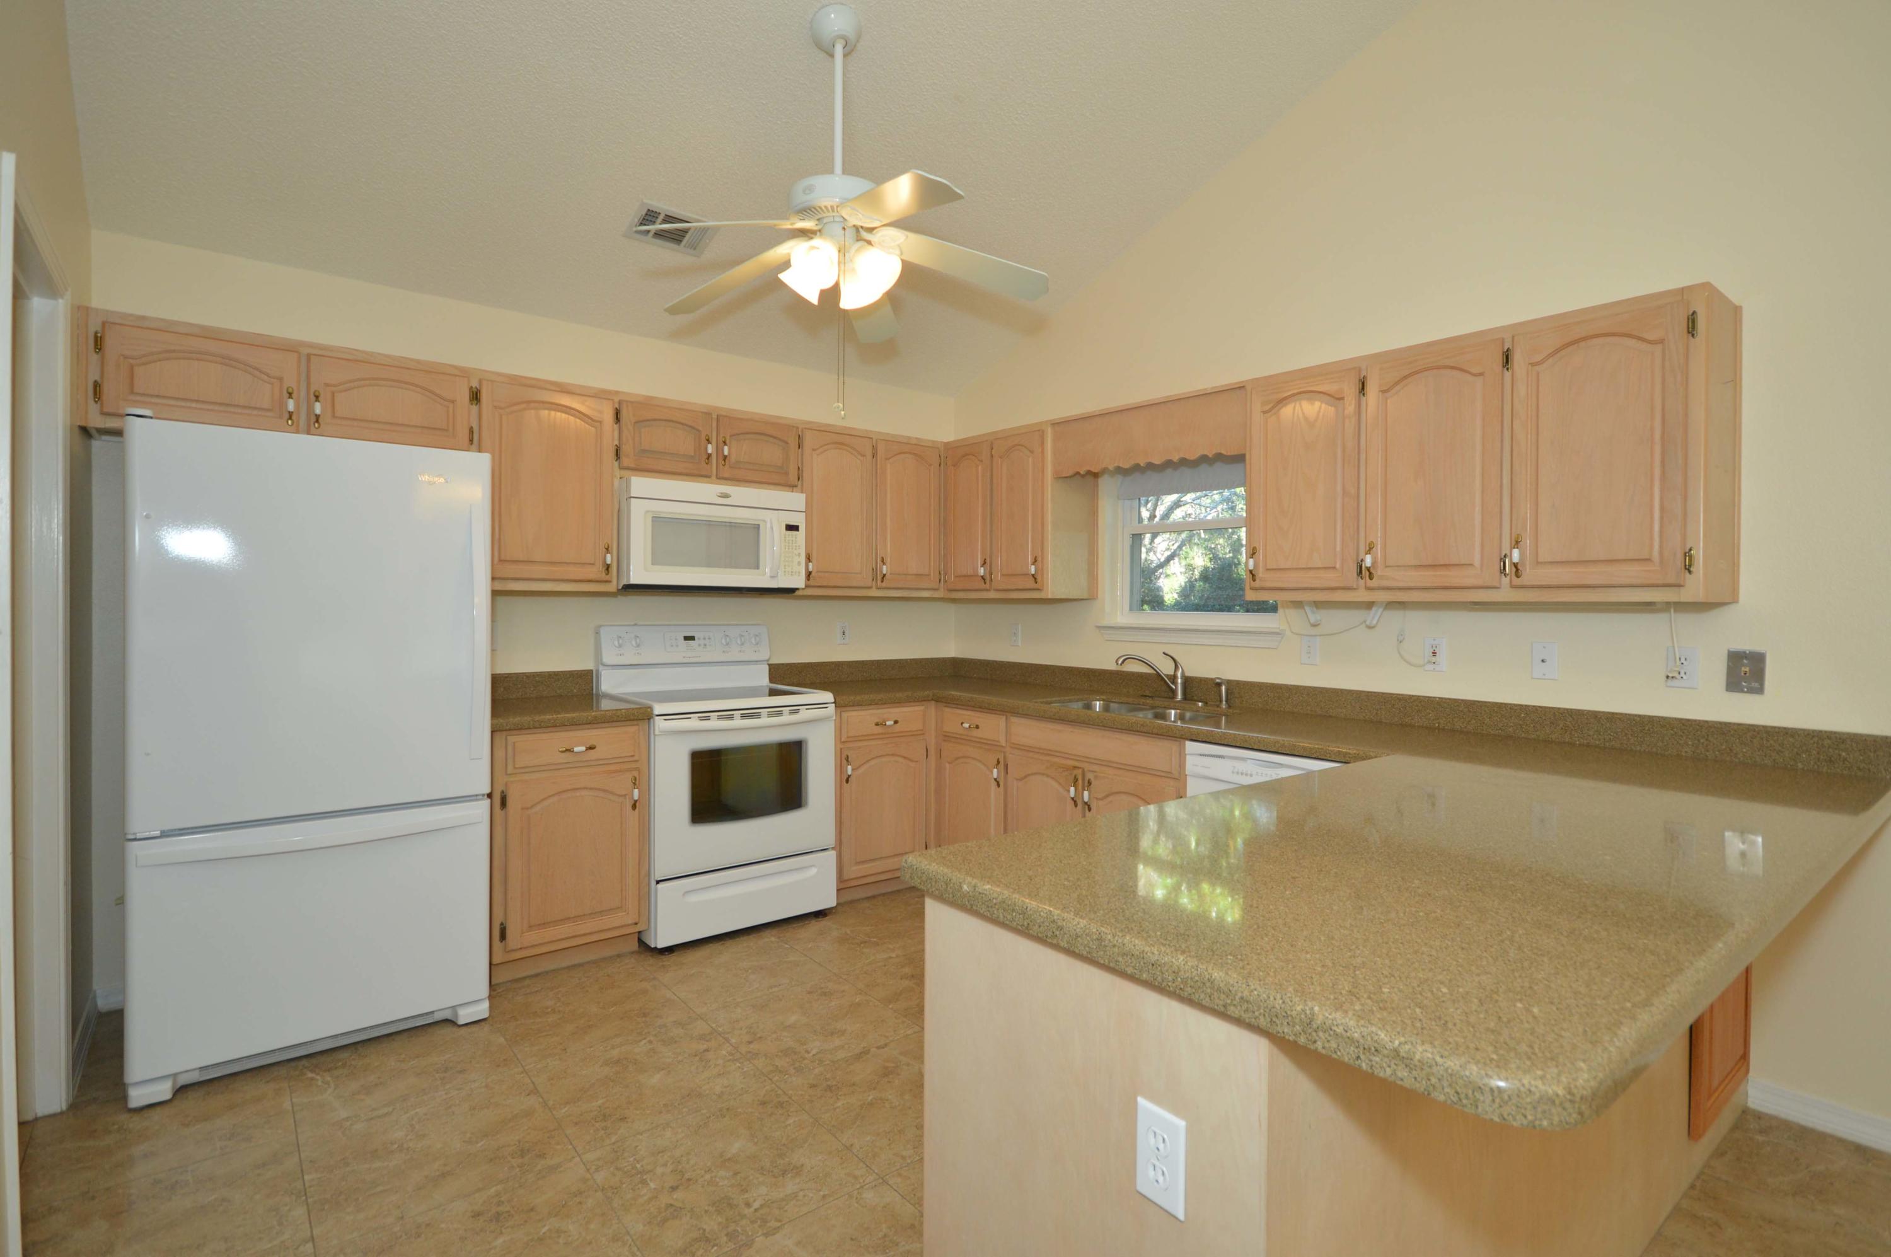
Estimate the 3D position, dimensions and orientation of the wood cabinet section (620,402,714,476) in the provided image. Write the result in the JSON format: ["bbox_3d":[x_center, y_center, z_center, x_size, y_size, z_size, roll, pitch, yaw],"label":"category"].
[{"bbox_3d":[-1.200,-0.750,3.661,0.380,0.265,0.355,0,2,-38],"label":"wood cabinet section"}]

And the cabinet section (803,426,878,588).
[{"bbox_3d":[-0.575,-0.535,4.165,0.375,0.700,0.355,0,2,-38],"label":"cabinet section"}]

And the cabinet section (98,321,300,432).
[{"bbox_3d":[-2.305,-0.743,2.783,0.458,0.268,0.355,0,2,-38],"label":"cabinet section"}]

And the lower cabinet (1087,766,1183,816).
[{"bbox_3d":[0.897,0.819,3.376,0.620,0.615,0.450,-1,2,-39],"label":"lower cabinet"}]

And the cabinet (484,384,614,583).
[{"bbox_3d":[-1.558,-0.531,3.431,0.490,0.779,0.334,-1,2,-39],"label":"cabinet"}]

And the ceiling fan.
[{"bbox_3d":[-0.313,-1.395,2.688,1.300,0.870,1.300,-1,2,-39],"label":"ceiling fan"}]

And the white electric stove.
[{"bbox_3d":[-0.945,0.591,3.700,0.762,1.190,0.680,-1,2,-39],"label":"white electric stove"}]

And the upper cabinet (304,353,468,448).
[{"bbox_3d":[-1.937,-0.748,3.090,0.475,0.282,0.325,-1,2,-39],"label":"upper cabinet"}]

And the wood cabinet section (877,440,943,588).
[{"bbox_3d":[-0.271,-0.538,4.407,0.377,0.703,0.355,0,2,-38],"label":"wood cabinet section"}]

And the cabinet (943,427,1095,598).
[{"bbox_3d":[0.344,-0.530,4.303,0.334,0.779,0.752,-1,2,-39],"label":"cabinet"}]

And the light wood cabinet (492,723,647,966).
[{"bbox_3d":[-1.486,0.718,3.330,0.530,0.783,0.625,-1,2,-39],"label":"light wood cabinet"}]

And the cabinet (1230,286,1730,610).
[{"bbox_3d":[1.579,-0.472,2.768,0.334,0.779,1.272,-1,2,-39],"label":"cabinet"}]

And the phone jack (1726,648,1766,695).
[{"bbox_3d":[2.117,0.116,2.361,0.014,0.117,0.077,-1,2,-39],"label":"phone jack"}]

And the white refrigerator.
[{"bbox_3d":[-1.978,0.331,2.798,0.840,1.770,0.805,-1,2,-39],"label":"white refrigerator"}]

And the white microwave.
[{"bbox_3d":[-1.030,-0.374,3.775,0.756,0.413,0.440,-1,2,-39],"label":"white microwave"}]

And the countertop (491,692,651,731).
[{"bbox_3d":[-1.473,0.308,3.308,0.543,0.040,0.650,-1,2,-39],"label":"countertop"}]

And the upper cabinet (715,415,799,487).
[{"bbox_3d":[-0.894,-0.757,3.931,0.405,0.287,0.325,-1,2,-39],"label":"upper cabinet"}]

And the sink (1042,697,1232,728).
[{"bbox_3d":[0.734,0.409,3.502,0.400,0.195,0.745,-1,2,-39],"label":"sink"}]

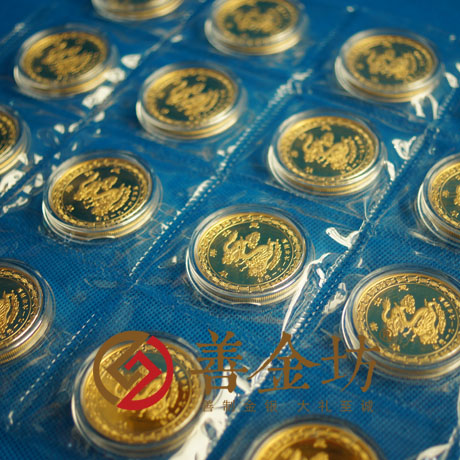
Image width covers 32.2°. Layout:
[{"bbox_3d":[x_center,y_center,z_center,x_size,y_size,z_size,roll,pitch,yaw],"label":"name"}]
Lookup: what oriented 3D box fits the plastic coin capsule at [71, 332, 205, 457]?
[{"bbox_3d":[-0.031,0.055,0.270,0.046,0.006,0.046,-4,47,0],"label":"plastic coin capsule"}]

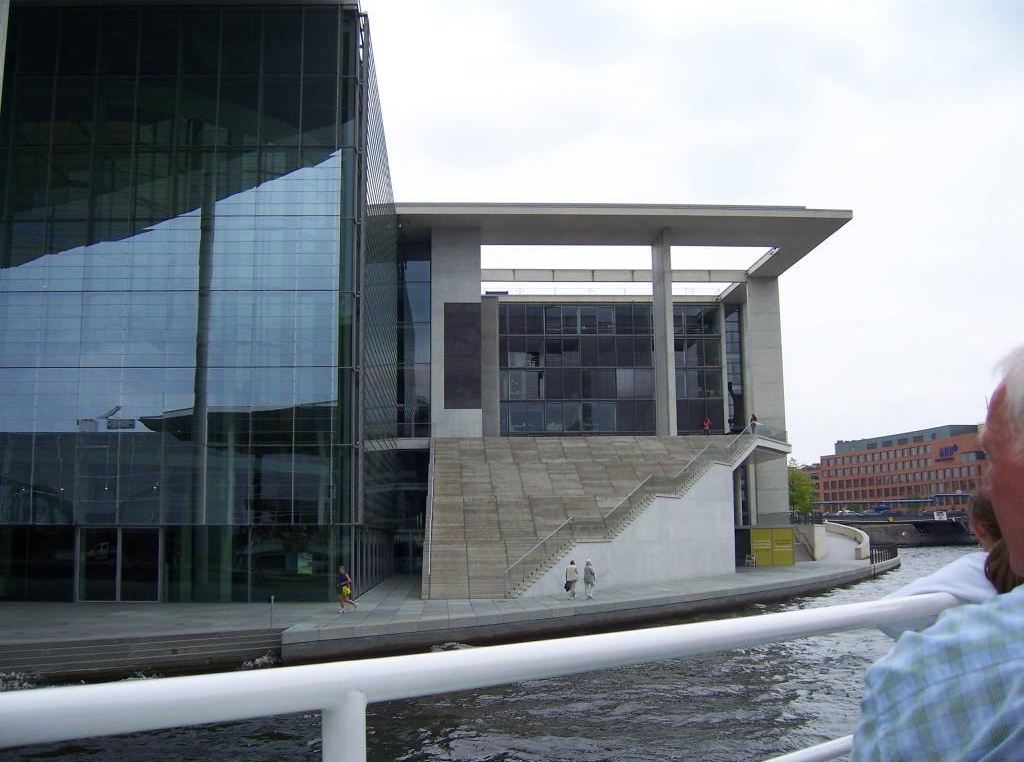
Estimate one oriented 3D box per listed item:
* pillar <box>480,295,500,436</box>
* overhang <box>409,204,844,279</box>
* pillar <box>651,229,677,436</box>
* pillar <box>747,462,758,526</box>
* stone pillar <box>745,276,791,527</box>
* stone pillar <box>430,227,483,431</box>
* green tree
[{"bbox_3d":[-2.300,-1.270,109.990,2.120,15.580,1.200,0,-8,-4],"label":"pillar"},{"bbox_3d":[8.310,-11.960,95.050,37.300,1.000,21.700,0,-8,-4],"label":"overhang"},{"bbox_3d":[12.700,-3.730,89.220,0.680,17.180,5.000,0,-8,-4],"label":"pillar"},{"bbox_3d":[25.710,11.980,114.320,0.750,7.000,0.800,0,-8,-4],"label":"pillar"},{"bbox_3d":[24.940,1.820,103.590,2.990,24.380,0.800,0,-8,-4],"label":"stone pillar"},{"bbox_3d":[-4.480,-3.920,86.540,4.040,17.180,1.600,0,-8,-4],"label":"stone pillar"},{"bbox_3d":[36.530,13.670,136.000,4.000,7.200,4.000,0,-8,-4],"label":"green tree"}]

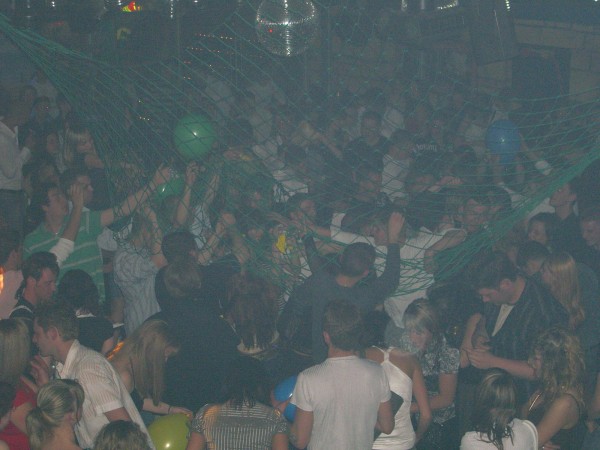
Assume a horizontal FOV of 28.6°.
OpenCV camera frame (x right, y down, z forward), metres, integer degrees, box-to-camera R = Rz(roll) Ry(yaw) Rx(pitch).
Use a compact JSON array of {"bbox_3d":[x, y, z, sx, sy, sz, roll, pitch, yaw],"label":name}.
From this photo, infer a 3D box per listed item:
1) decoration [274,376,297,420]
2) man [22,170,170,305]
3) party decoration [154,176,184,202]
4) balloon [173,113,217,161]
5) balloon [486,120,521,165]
[{"bbox_3d":[-0.025,0.876,5.950,0.230,0.270,0.230,0,12,0],"label":"decoration"},{"bbox_3d":[-1.340,0.520,7.980,0.850,1.860,0.520,-6,14,-25],"label":"man"},{"bbox_3d":[-0.893,-0.238,8.000,0.250,0.260,0.250,0,12,0],"label":"party decoration"},{"bbox_3d":[-0.705,-0.584,7.850,0.270,0.305,0.270,0,12,0],"label":"balloon"},{"bbox_3d":[1.537,-0.627,8.900,0.260,0.320,0.260,0,12,0],"label":"balloon"}]

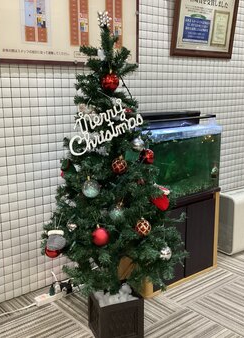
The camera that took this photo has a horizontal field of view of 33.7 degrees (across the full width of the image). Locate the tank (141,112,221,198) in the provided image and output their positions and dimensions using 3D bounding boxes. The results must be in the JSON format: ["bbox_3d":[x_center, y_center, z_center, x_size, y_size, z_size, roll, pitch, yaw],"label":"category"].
[{"bbox_3d":[0.259,-0.076,2.285,0.585,0.430,0.310,-10,14,-39],"label":"tank"}]

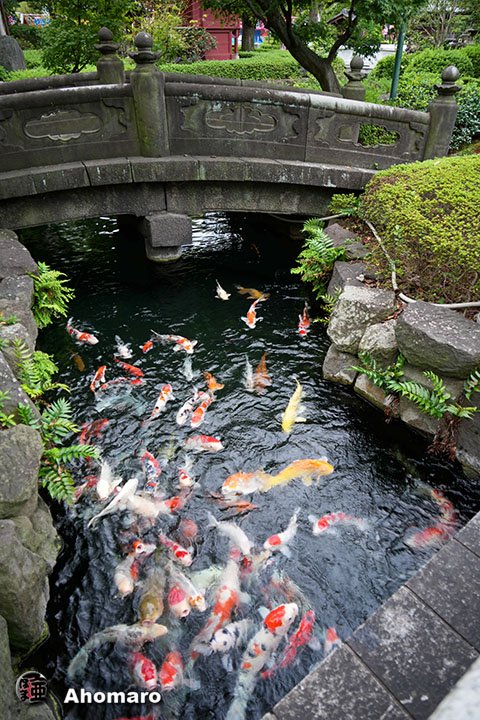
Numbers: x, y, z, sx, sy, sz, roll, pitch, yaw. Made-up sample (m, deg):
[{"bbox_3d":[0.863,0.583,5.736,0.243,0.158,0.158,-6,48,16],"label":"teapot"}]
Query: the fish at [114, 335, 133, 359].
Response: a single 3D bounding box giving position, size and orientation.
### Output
[{"bbox_3d":[-1.054,-0.117,4.281,0.151,0.085,0.359,-15,37,-20],"label":"fish"}]

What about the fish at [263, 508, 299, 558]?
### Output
[{"bbox_3d":[0.234,0.955,2.703,0.140,0.090,0.328,24,40,34],"label":"fish"}]

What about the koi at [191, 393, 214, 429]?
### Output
[{"bbox_3d":[-0.242,0.378,3.284,0.130,0.100,0.333,11,36,16],"label":"koi"}]

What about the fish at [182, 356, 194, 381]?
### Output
[{"bbox_3d":[-0.423,0.071,4.003,0.127,0.085,0.352,-4,35,-5],"label":"fish"}]

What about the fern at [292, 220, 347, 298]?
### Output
[{"bbox_3d":[0.807,-1.030,4.871,0.420,0.600,0.480,-24,41,-30],"label":"fern"}]

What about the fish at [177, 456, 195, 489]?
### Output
[{"bbox_3d":[-0.342,0.730,3.084,0.130,0.085,0.307,-2,32,-2],"label":"fish"}]

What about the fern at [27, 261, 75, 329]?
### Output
[{"bbox_3d":[-1.708,-0.590,4.326,0.340,0.470,0.400,-1,32,0],"label":"fern"}]

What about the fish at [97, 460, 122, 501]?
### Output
[{"bbox_3d":[-0.860,0.771,3.035,0.150,0.090,0.337,-9,33,-13],"label":"fish"}]

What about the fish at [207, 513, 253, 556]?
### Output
[{"bbox_3d":[-0.066,0.979,2.674,0.120,0.095,0.383,-24,39,-32],"label":"fish"}]

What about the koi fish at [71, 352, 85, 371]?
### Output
[{"bbox_3d":[-1.480,0.021,4.381,0.100,0.090,0.310,-16,38,-22],"label":"koi fish"}]

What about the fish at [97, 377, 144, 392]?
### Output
[{"bbox_3d":[-0.870,0.205,3.541,0.338,0.100,0.120,-11,35,-15],"label":"fish"}]

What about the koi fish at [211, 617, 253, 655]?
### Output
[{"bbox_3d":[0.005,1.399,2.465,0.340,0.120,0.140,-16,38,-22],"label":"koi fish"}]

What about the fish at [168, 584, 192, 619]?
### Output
[{"bbox_3d":[-0.327,1.048,2.291,0.150,0.100,0.400,-14,36,-20],"label":"fish"}]

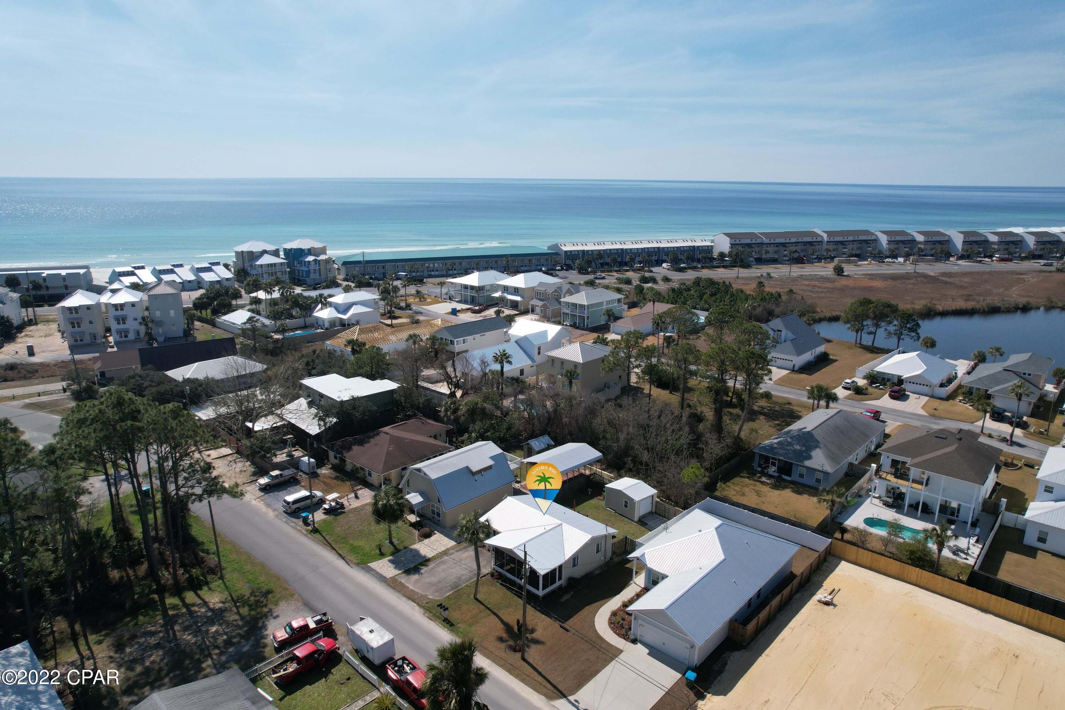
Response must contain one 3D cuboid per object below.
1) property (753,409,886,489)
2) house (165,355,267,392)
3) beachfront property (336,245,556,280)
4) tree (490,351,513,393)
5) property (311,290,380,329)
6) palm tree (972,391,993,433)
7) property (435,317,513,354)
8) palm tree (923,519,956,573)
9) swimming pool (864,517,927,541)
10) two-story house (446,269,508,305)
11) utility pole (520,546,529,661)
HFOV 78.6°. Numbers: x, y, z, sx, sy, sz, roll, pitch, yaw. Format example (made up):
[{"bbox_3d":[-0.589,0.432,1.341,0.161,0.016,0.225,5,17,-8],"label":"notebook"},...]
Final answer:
[{"bbox_3d":[45.040,12.570,100.390,10.700,5.750,25.400,14,20,41],"label":"property"},{"bbox_3d":[-62.449,3.470,128.637,15.500,5.300,10.500,-14,21,-43],"label":"house"},{"bbox_3d":[-36.019,-42.620,291.456,98.800,8.700,19.300,-6,17,-24],"label":"beachfront property"},{"bbox_3d":[-5.568,4.382,117.899,3.800,10.200,3.800,1,15,0],"label":"tree"},{"bbox_3d":[-51.723,-13.255,185.171,10.100,7.900,18.800,13,20,39],"label":"property"},{"bbox_3d":[76.040,10.190,109.180,3.200,6.300,3.200,1,15,0],"label":"palm tree"},{"bbox_3d":[-14.438,-5.058,159.673,8.200,6.200,18.500,15,21,42],"label":"property"},{"bbox_3d":[43.810,20.750,69.900,3.400,6.000,3.400,1,15,0],"label":"palm tree"},{"bbox_3d":[44.460,21.650,79.160,7.560,0.600,3.710,13,20,38],"label":"swimming pool"},{"bbox_3d":[-15.502,-22.416,210.185,14.393,9.128,19.807,13,20,39],"label":"two-story house"},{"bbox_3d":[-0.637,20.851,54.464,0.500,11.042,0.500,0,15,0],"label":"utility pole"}]

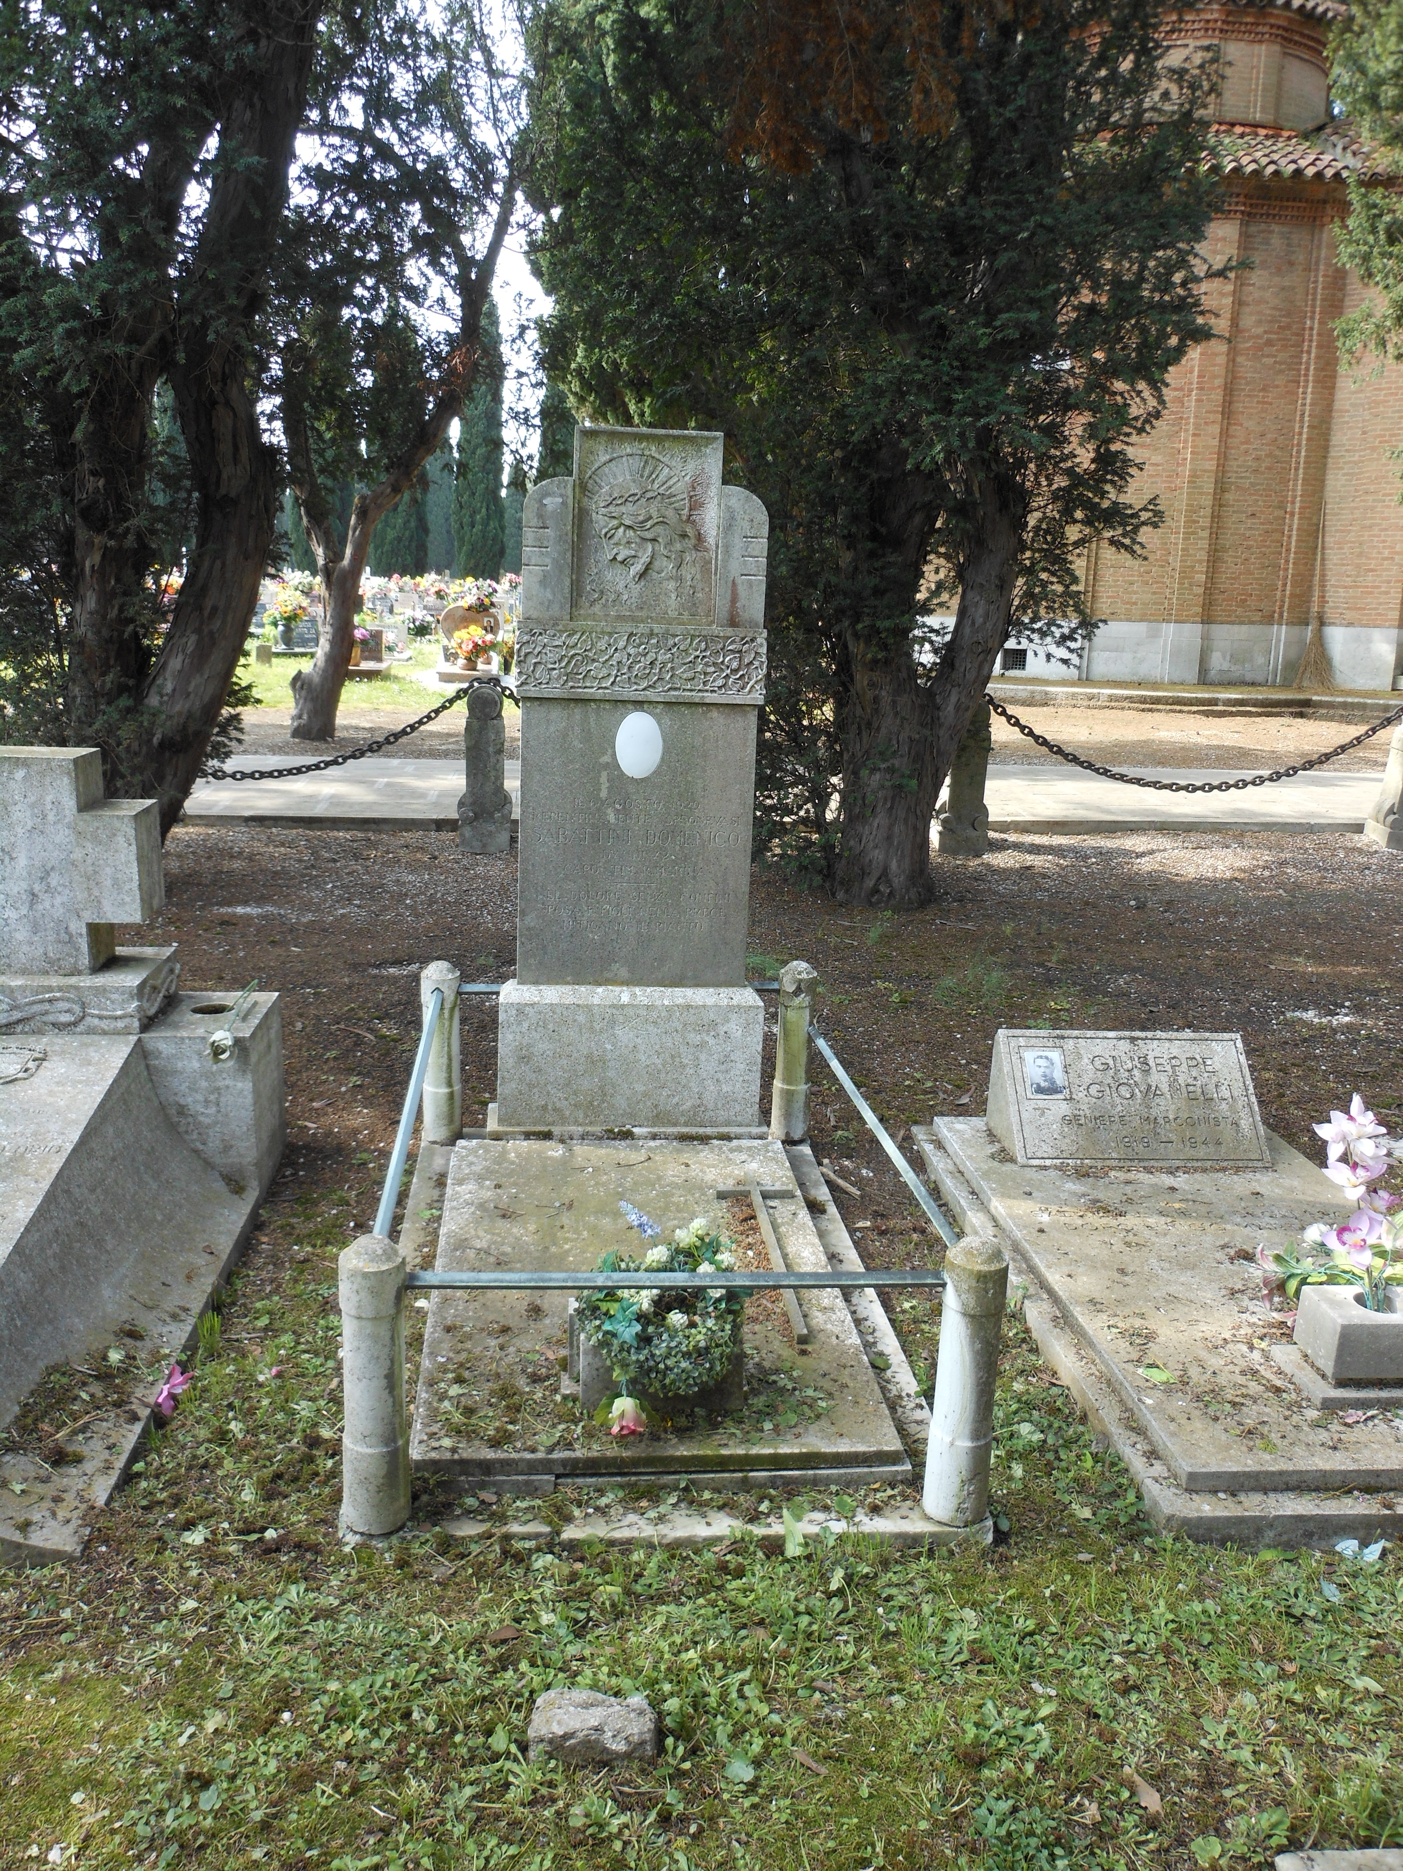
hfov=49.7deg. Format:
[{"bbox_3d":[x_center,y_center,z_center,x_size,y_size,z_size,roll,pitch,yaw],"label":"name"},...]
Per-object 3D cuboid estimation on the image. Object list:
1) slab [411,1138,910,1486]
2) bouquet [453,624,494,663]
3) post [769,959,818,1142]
[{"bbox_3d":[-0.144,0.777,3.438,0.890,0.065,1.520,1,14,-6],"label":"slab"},{"bbox_3d":[-2.870,-3.667,18.985,0.520,0.500,0.460,1,14,-6],"label":"bouquet"},{"bbox_3d":[0.272,0.330,4.354,0.110,0.524,0.110,1,14,-6],"label":"post"}]

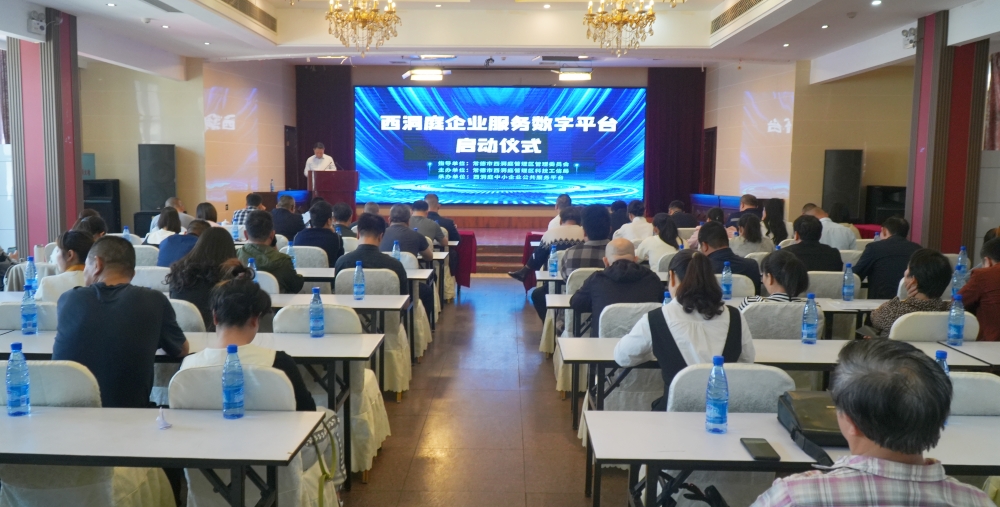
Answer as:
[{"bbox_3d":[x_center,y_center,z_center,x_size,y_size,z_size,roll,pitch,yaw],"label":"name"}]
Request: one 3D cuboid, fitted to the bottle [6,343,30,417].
[{"bbox_3d":[-1.509,0.392,2.345,0.068,0.222,0.068,1,6,0],"label":"bottle"}]

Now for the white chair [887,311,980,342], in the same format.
[{"bbox_3d":[2.144,0.701,4.007,0.470,0.890,0.560,1,6,1],"label":"white chair"}]

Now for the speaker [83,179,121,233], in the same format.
[{"bbox_3d":[-5.485,-0.327,10.402,0.460,1.394,0.450,-1,6,-11],"label":"speaker"}]

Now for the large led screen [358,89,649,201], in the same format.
[{"bbox_3d":[0.004,-2.075,14.461,5.670,2.300,0.120,1,6,1],"label":"large led screen"}]

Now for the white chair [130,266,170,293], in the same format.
[{"bbox_3d":[-2.292,0.516,5.240,0.470,0.890,0.560,1,6,1],"label":"white chair"}]

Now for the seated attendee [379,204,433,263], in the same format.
[{"bbox_3d":[-0.777,0.198,6.399,0.530,1.260,0.750,1,6,1],"label":"seated attendee"}]

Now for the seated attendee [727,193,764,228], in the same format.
[{"bbox_3d":[3.310,-0.124,10.169,0.550,1.330,0.780,1,6,0],"label":"seated attendee"}]

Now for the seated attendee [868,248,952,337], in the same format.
[{"bbox_3d":[2.104,0.545,3.879,0.560,1.170,0.740,-2,7,-19],"label":"seated attendee"}]

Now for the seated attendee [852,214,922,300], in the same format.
[{"bbox_3d":[3.050,0.343,5.906,0.520,1.240,0.780,1,6,0],"label":"seated attendee"}]

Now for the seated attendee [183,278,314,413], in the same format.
[{"bbox_3d":[-0.956,0.614,2.995,0.540,1.170,0.740,1,6,1],"label":"seated attendee"}]

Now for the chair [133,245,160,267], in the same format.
[{"bbox_3d":[-3.176,0.344,6.801,0.500,0.885,0.540,1,6,0],"label":"chair"}]

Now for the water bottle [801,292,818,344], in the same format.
[{"bbox_3d":[1.468,0.309,3.541,0.068,0.234,0.068,1,6,1],"label":"water bottle"}]

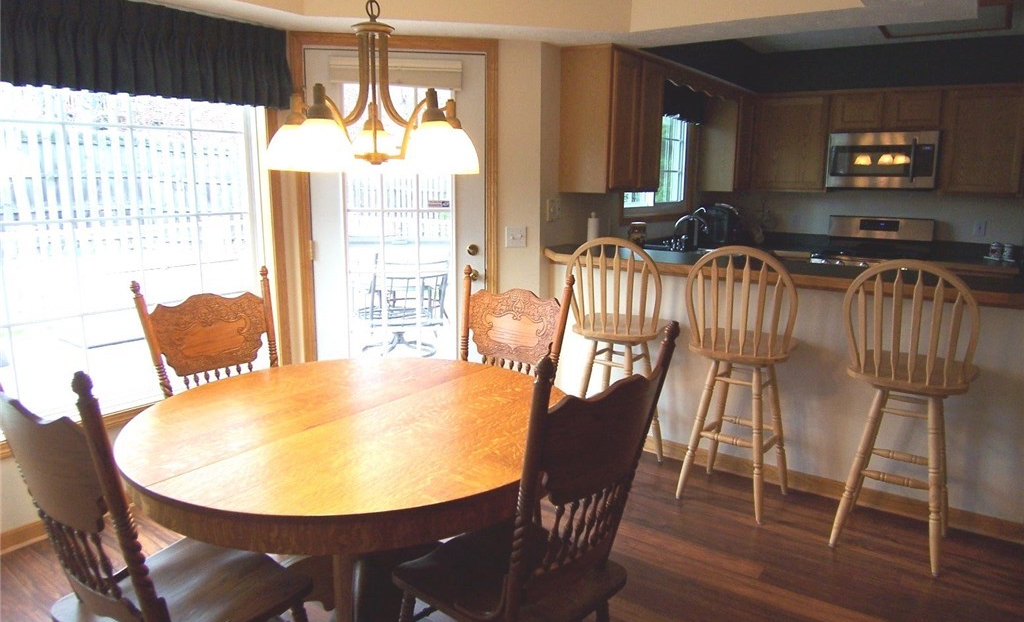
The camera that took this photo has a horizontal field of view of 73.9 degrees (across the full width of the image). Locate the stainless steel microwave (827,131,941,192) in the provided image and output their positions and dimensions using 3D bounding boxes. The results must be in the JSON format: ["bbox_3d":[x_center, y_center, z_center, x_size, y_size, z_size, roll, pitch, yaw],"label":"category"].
[{"bbox_3d":[2.836,-1.135,5.175,0.757,0.415,0.400,8,13,35],"label":"stainless steel microwave"}]

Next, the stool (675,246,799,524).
[{"bbox_3d":[0.970,0.295,2.929,0.460,1.175,0.510,6,12,26],"label":"stool"}]

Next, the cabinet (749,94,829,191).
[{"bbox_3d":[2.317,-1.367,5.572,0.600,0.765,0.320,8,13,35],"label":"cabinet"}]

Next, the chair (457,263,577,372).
[{"bbox_3d":[-0.114,0.444,2.323,0.470,1.100,0.540,8,13,34],"label":"chair"}]

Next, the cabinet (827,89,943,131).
[{"bbox_3d":[2.845,-1.508,5.143,0.765,0.300,0.320,8,13,35],"label":"cabinet"}]

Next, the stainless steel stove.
[{"bbox_3d":[2.743,-0.108,5.229,0.760,1.165,0.680,8,13,35],"label":"stainless steel stove"}]

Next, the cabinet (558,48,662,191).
[{"bbox_3d":[0.586,-1.075,3.924,0.315,0.765,0.660,8,13,35],"label":"cabinet"}]

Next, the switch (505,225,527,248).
[{"bbox_3d":[0.023,-0.394,3.639,0.115,0.115,0.012,-2,11,-12],"label":"switch"}]

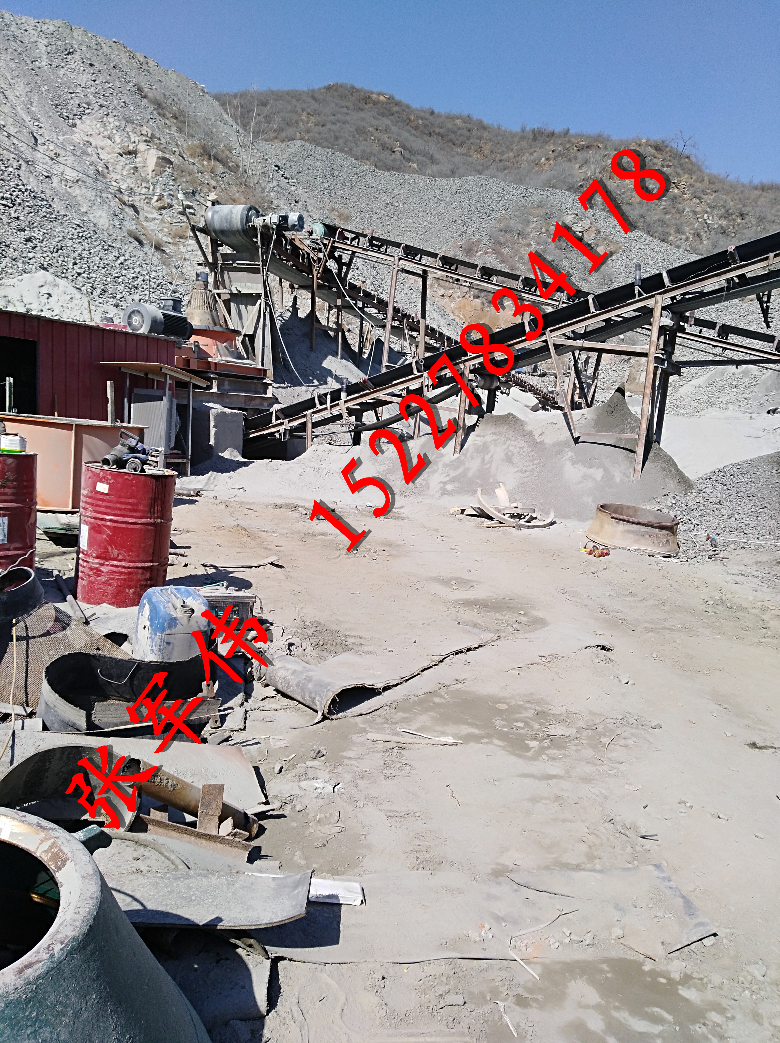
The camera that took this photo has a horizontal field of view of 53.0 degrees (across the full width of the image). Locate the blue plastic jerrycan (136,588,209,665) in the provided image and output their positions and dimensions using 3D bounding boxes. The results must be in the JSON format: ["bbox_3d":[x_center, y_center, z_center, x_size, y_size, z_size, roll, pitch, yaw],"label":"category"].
[{"bbox_3d":[-1.057,0.519,3.780,0.290,0.390,0.280,0,8,-33],"label":"blue plastic jerrycan"}]

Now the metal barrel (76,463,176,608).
[{"bbox_3d":[-1.744,0.077,5.169,0.588,0.880,0.588,8,10,0],"label":"metal barrel"}]

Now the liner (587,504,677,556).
[{"bbox_3d":[2.735,0.070,8.762,1.028,0.327,1.028,8,14,0],"label":"liner"}]

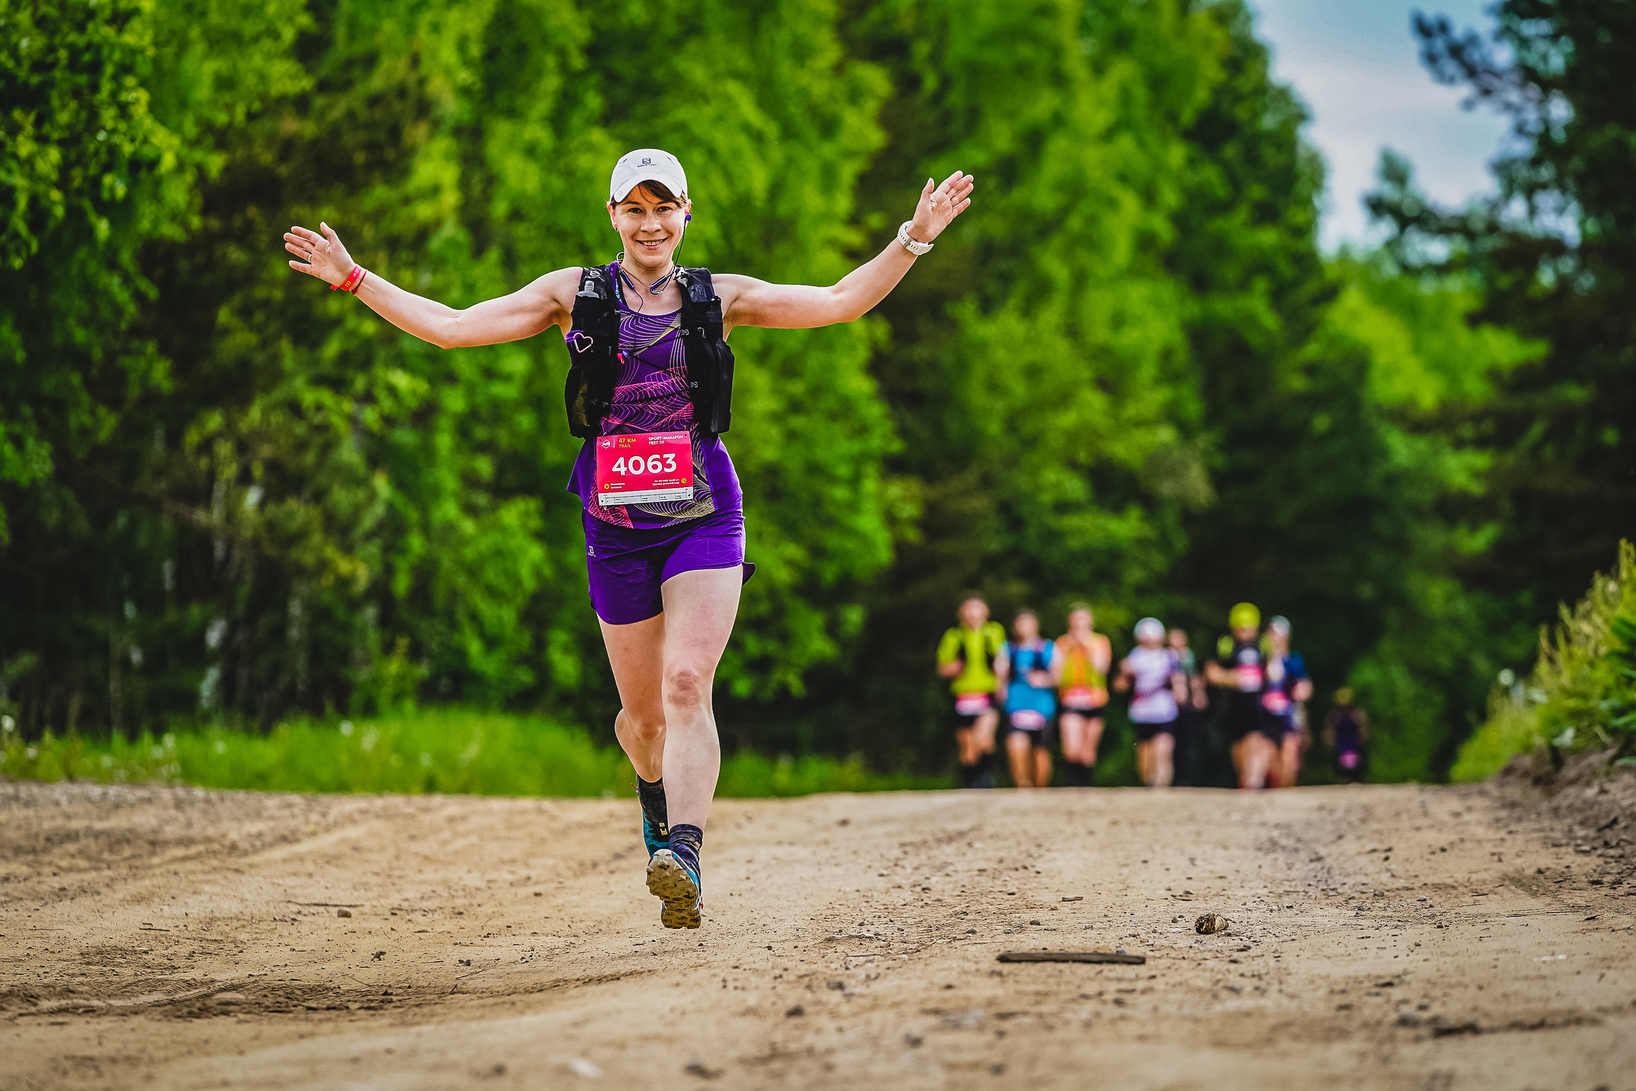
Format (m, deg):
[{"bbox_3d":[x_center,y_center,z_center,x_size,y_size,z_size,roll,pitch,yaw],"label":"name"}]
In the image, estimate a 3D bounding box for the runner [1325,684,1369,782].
[{"bbox_3d":[5.800,2.420,92.500,0.520,1.710,0.550,0,-1,2],"label":"runner"}]

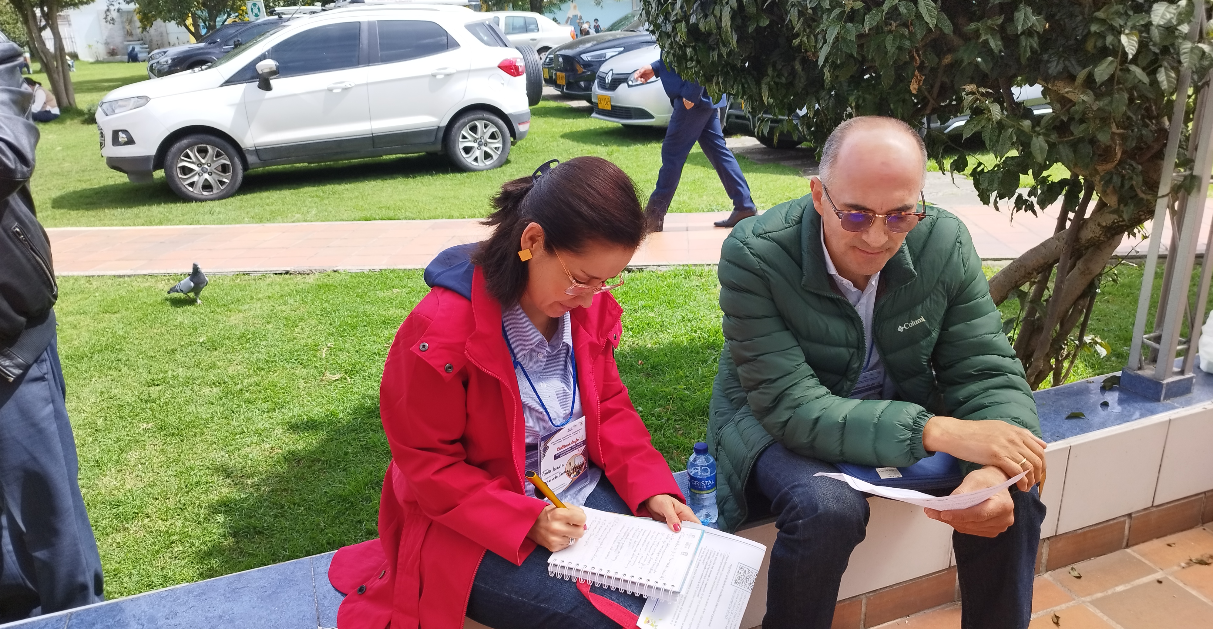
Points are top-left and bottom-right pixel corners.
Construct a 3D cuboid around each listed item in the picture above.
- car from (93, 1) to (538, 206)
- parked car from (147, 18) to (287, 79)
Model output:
[{"bbox_3d":[-2.752,-2.236,8.539,4.170,1.680,1.800,-10,21,-20],"label":"car"},{"bbox_3d":[-7.812,-5.741,18.656,4.350,1.660,1.820,-17,25,-36],"label":"parked car"}]

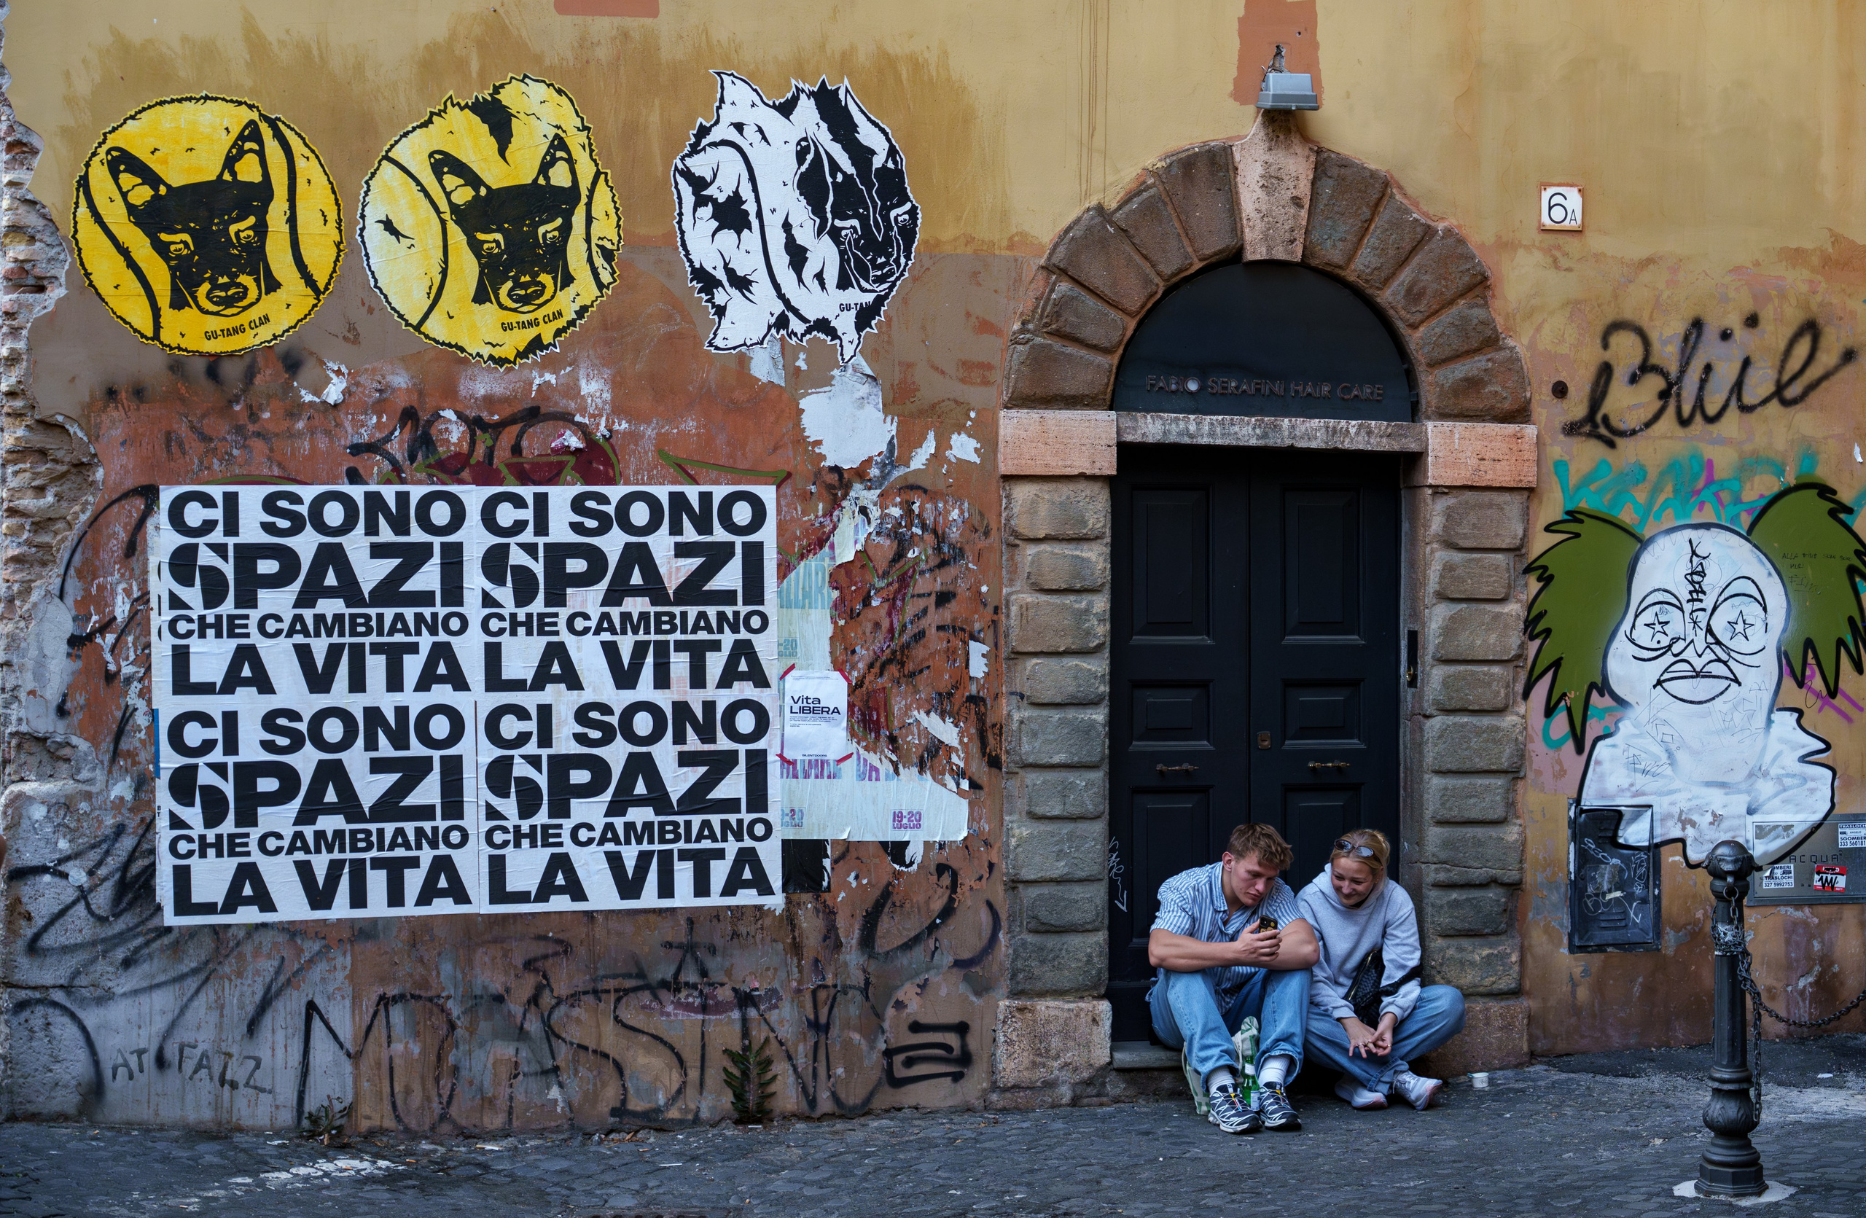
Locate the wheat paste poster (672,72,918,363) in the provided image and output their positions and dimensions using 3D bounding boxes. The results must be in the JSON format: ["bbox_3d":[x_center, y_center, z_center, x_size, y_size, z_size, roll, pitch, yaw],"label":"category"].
[{"bbox_3d":[-0.449,-1.296,10.842,0.837,0.972,0.010,0,0,-13],"label":"wheat paste poster"}]

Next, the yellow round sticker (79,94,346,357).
[{"bbox_3d":[-2.309,-1.223,10.414,0.849,0.829,0.010,0,0,-13],"label":"yellow round sticker"}]

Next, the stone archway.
[{"bbox_3d":[1.132,-0.025,11.323,1.946,3.345,0.300,0,0,-13],"label":"stone archway"}]

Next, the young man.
[{"bbox_3d":[0.993,1.190,10.830,0.550,0.965,0.810,0,0,-12],"label":"young man"}]

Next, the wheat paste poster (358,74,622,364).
[{"bbox_3d":[-1.435,-1.260,10.616,0.859,0.952,0.010,0,0,-13],"label":"wheat paste poster"}]

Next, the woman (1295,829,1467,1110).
[{"bbox_3d":[1.500,1.185,10.900,0.590,0.890,0.720,0,0,-5],"label":"woman"}]

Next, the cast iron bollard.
[{"bbox_3d":[2.251,1.146,9.200,0.200,0.990,0.200,0,0,14],"label":"cast iron bollard"}]

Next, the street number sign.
[{"bbox_3d":[2.205,-1.403,11.443,0.159,0.156,0.020,0,0,-13],"label":"street number sign"}]

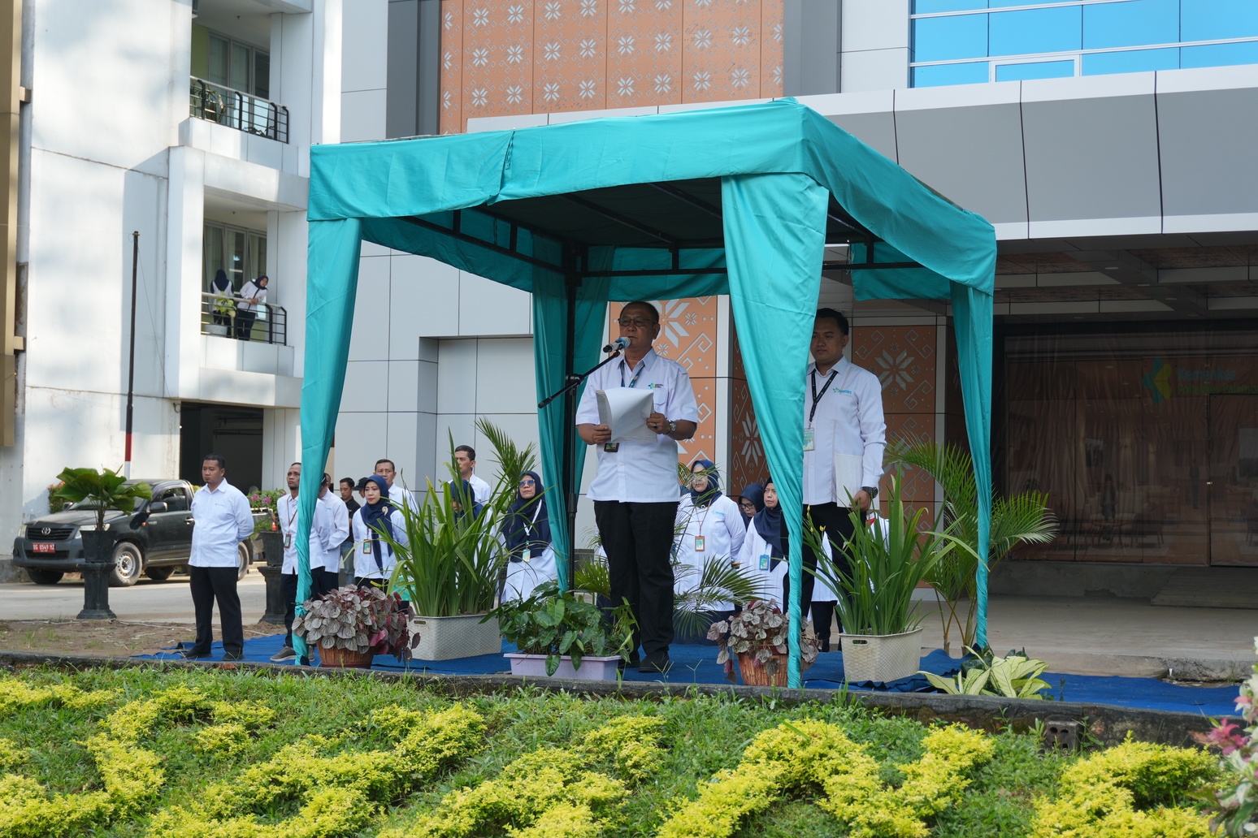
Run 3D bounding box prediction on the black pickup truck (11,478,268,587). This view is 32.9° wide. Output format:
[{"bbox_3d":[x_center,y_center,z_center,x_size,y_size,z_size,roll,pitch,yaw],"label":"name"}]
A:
[{"bbox_3d":[-7.845,1.810,34.668,1.800,1.700,4.900,0,-2,22],"label":"black pickup truck"}]

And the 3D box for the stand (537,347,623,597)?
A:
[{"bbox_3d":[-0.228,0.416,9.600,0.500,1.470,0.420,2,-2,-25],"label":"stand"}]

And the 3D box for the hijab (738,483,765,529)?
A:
[{"bbox_3d":[0.930,0.682,15.992,0.280,0.420,0.300,-1,-3,35],"label":"hijab"}]

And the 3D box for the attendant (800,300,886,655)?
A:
[{"bbox_3d":[0.969,0.320,10.219,0.560,1.710,0.380,0,-2,22],"label":"attendant"}]

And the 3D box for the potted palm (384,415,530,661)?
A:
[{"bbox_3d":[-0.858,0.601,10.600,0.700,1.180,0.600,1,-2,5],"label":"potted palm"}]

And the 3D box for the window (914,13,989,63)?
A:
[{"bbox_3d":[4.537,-5.365,30.000,1.040,0.630,0.070,0,-2,24],"label":"window"}]

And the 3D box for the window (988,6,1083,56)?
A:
[{"bbox_3d":[5.154,-4.913,27.000,1.220,0.600,0.100,0,-2,25],"label":"window"}]

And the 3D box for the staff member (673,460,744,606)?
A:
[{"bbox_3d":[0.553,1.097,15.171,0.530,1.620,0.400,0,-2,25],"label":"staff member"}]

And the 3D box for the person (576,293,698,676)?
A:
[{"bbox_3d":[0.031,0.308,9.669,0.560,1.700,0.460,0,-2,23],"label":"person"}]

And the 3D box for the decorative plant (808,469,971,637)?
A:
[{"bbox_3d":[1.169,0.604,9.550,0.710,0.760,0.600,1,-2,-7],"label":"decorative plant"}]

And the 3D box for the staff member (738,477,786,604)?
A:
[{"bbox_3d":[1.083,1.241,16.365,0.470,1.570,0.310,0,-2,22],"label":"staff member"}]

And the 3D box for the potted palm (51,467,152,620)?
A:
[{"bbox_3d":[-5.875,1.380,23.669,1.080,1.690,1.050,1,-2,0],"label":"potted palm"}]

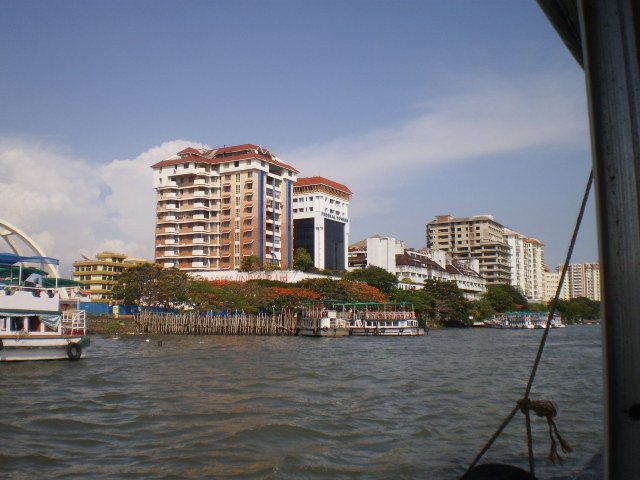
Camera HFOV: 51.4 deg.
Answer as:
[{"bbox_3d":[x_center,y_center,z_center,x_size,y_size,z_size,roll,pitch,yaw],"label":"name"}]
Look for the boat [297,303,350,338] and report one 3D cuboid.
[{"bbox_3d":[0.512,11.643,97.306,7.900,4.600,3.900,0,-7,-3],"label":"boat"}]

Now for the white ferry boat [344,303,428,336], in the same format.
[{"bbox_3d":[9.819,11.672,98.310,11.800,4.780,3.800,0,-7,2],"label":"white ferry boat"}]

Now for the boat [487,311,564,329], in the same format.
[{"bbox_3d":[60.684,23.446,196.607,21.000,5.150,5.000,1,-7,-9],"label":"boat"}]

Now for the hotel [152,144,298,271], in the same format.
[{"bbox_3d":[-25.300,-1.524,181.010,30.000,48.760,24.000,-4,-8,30],"label":"hotel"}]

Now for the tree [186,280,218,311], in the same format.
[{"bbox_3d":[-20.678,11.244,117.502,5.900,8.070,5.600,0,-7,0],"label":"tree"}]

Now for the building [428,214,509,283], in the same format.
[{"bbox_3d":[75.000,14.534,336.710,35.000,54.500,24.000,-4,-8,30],"label":"building"}]

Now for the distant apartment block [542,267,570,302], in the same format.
[{"bbox_3d":[153.883,37.310,438.706,15.000,33.920,15.000,-4,-8,30],"label":"distant apartment block"}]

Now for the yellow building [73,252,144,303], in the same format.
[{"bbox_3d":[-71.238,16.607,227.661,25.000,24.030,18.000,2,-7,-14],"label":"yellow building"}]

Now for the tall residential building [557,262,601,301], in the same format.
[{"bbox_3d":[247.692,51.065,638.507,41.000,54.890,20.000,-3,-7,20],"label":"tall residential building"}]

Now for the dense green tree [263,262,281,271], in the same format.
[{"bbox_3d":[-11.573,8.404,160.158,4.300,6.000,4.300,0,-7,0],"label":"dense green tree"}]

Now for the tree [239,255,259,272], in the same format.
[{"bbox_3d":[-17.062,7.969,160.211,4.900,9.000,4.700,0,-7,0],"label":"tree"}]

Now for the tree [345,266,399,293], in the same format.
[{"bbox_3d":[10.394,11.586,137.608,11.500,12.250,10.500,0,-7,0],"label":"tree"}]

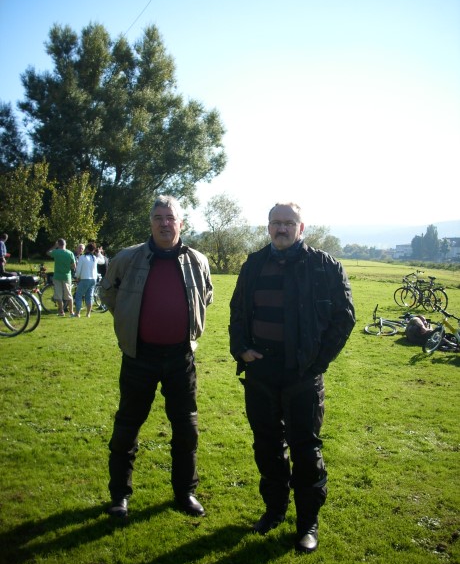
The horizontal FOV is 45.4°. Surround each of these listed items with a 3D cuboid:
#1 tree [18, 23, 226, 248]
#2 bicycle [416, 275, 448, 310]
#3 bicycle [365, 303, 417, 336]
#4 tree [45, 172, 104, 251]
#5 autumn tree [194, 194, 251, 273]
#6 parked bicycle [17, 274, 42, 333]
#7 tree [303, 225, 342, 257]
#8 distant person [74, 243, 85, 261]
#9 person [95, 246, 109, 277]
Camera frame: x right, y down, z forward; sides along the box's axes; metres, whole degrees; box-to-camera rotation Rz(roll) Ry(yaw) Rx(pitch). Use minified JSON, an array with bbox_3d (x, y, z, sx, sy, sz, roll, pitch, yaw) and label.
[{"bbox_3d":[-9.780,-12.418,50.000,17.500,20.500,15.500,1,3,0],"label":"tree"},{"bbox_3d":[6.253,0.317,17.400,0.600,1.080,1.750,0,3,-30],"label":"bicycle"},{"bbox_3d":[3.640,0.900,11.800,1.720,0.550,1.020,-2,15,-18],"label":"bicycle"},{"bbox_3d":[-10.751,-4.460,38.000,4.000,6.300,3.800,1,3,0],"label":"tree"},{"bbox_3d":[-0.682,-4.367,50.000,5.100,7.300,4.800,1,3,0],"label":"autumn tree"},{"bbox_3d":[-4.000,0.330,9.360,1.750,1.060,0.580,1,3,14],"label":"parked bicycle"},{"bbox_3d":[14.820,-6.386,90.000,6.500,6.200,6.000,1,3,0],"label":"tree"},{"bbox_3d":[-3.888,-0.142,14.200,0.500,1.670,0.340,0,3,-18],"label":"distant person"},{"bbox_3d":[-3.201,-0.088,13.800,0.500,1.620,0.360,2,3,21],"label":"person"}]

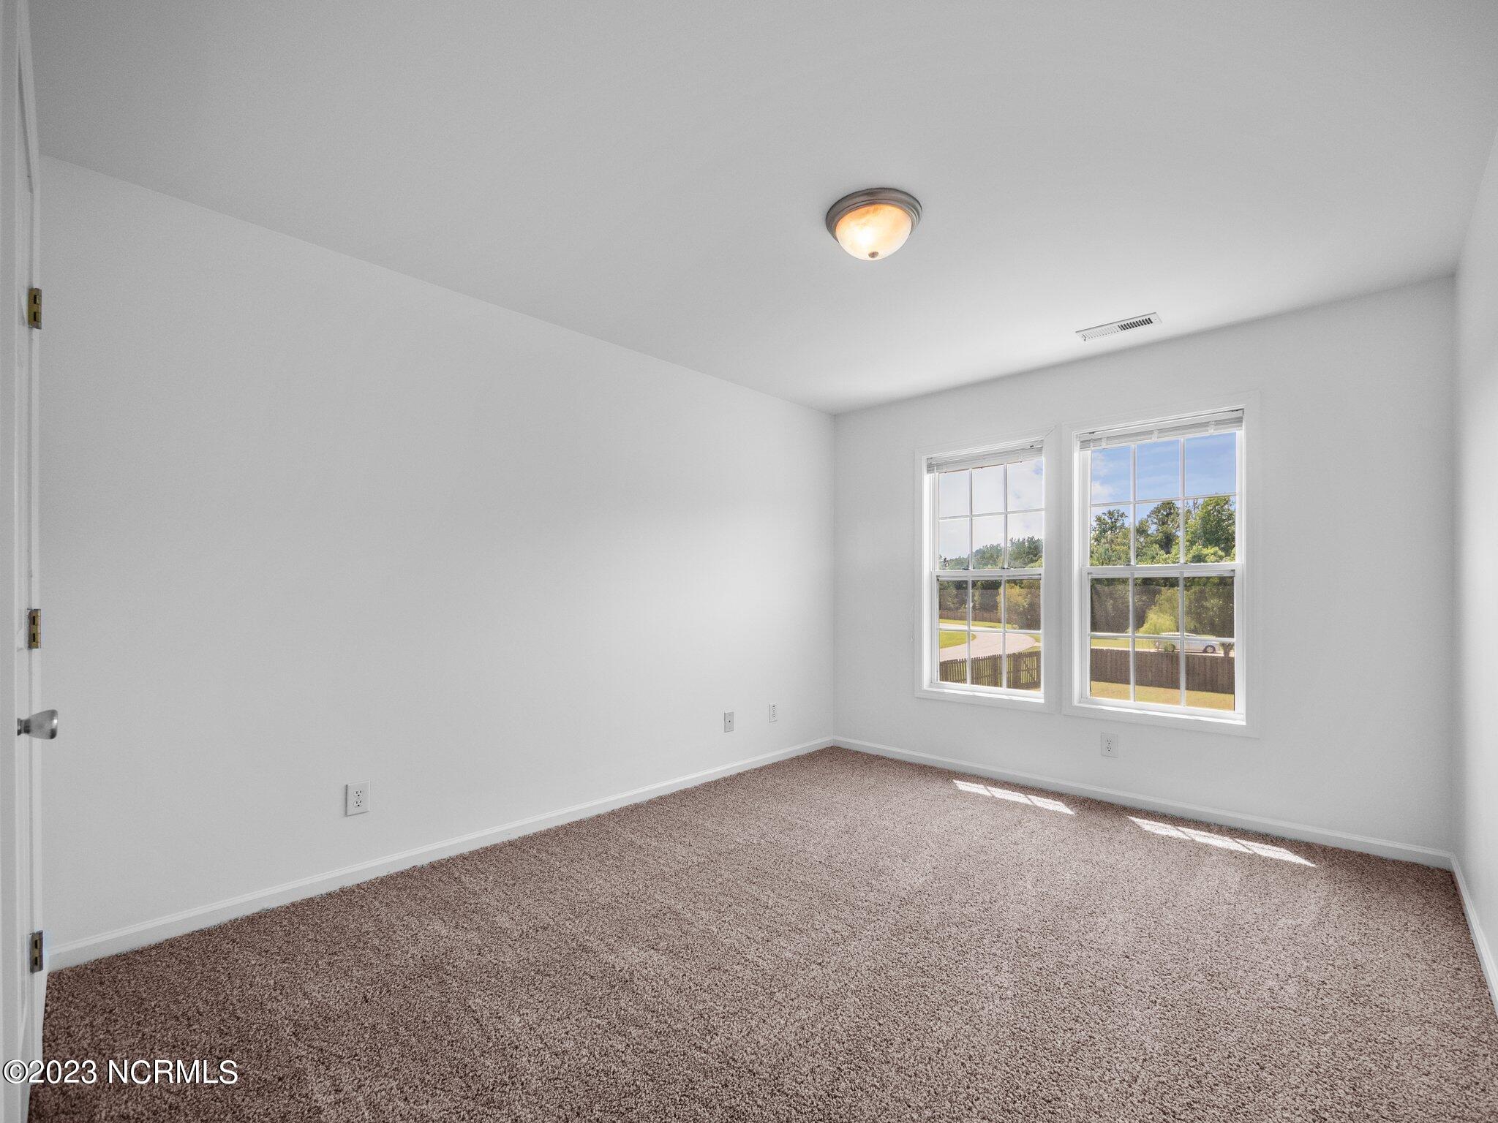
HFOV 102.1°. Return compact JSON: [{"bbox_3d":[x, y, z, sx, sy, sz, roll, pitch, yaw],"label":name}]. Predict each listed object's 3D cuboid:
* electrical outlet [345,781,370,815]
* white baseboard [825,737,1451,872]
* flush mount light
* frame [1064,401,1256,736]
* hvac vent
[{"bbox_3d":[-1.533,0.932,2.380,0.077,0.120,0.012,2,-2,-44],"label":"electrical outlet"},{"bbox_3d":[1.773,1.291,3.484,3.000,0.075,0.018,-1,-2,41],"label":"white baseboard"},{"bbox_3d":[0.437,-1.131,2.124,0.335,0.140,0.335,0,-2,0],"label":"flush mount light"},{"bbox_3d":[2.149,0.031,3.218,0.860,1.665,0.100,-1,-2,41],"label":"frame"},{"bbox_3d":[1.836,-1.155,3.010,0.345,0.020,0.150,-1,-2,41],"label":"hvac vent"}]

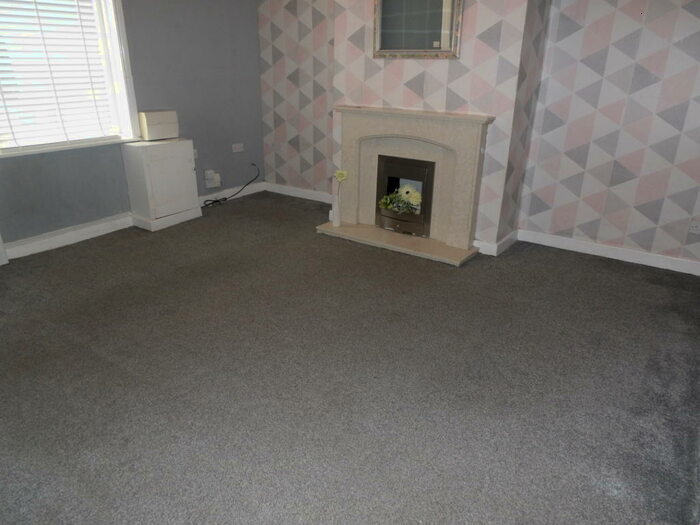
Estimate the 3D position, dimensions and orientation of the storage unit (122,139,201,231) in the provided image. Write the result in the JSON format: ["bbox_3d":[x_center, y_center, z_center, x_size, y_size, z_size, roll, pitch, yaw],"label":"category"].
[{"bbox_3d":[-1.608,-0.692,4.203,0.277,0.697,0.542,15,26,32],"label":"storage unit"}]

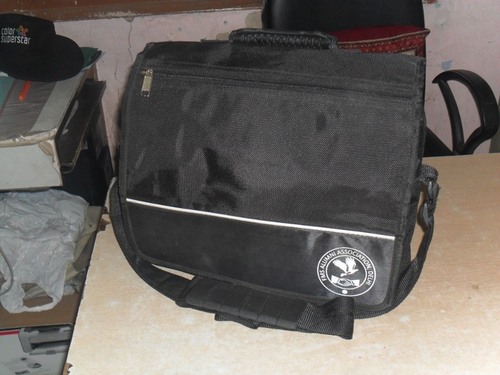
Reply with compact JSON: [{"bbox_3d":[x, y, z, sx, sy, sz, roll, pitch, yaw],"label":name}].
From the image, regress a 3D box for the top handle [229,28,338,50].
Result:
[{"bbox_3d":[0.042,-0.190,0.829,0.146,0.033,0.032,9,30,21],"label":"top handle"}]

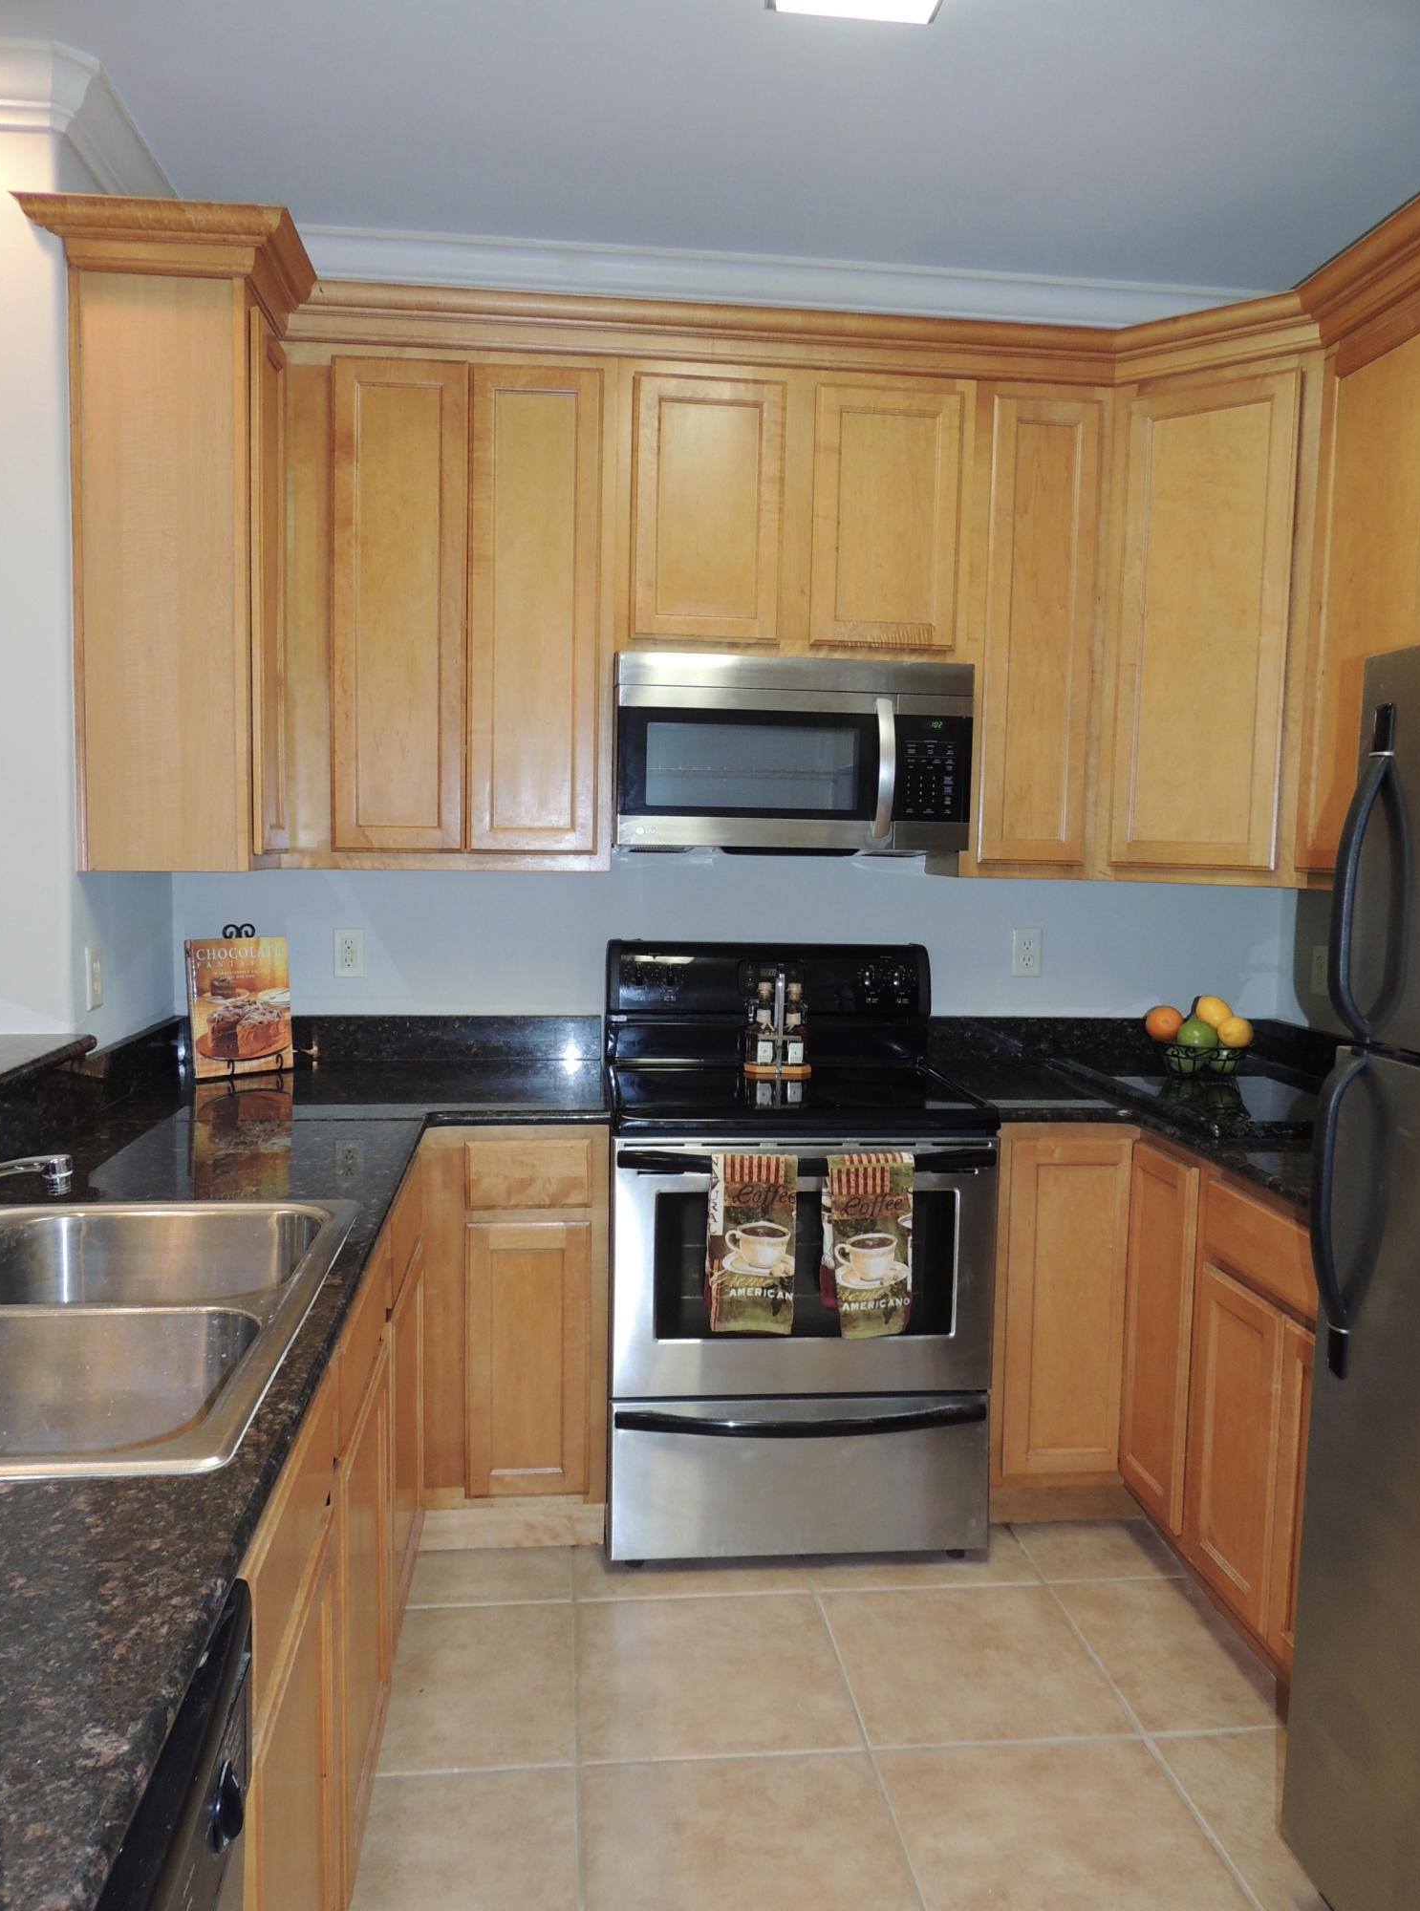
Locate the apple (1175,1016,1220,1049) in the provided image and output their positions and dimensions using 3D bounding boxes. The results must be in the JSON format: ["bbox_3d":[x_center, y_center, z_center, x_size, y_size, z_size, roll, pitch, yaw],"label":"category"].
[{"bbox_3d":[1.064,0.175,2.896,0.088,0.085,0.088,0,4,-6],"label":"apple"}]

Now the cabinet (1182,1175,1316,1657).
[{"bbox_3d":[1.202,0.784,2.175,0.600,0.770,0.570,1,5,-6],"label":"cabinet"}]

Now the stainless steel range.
[{"bbox_3d":[0.161,0.588,2.888,0.760,1.190,0.690,1,5,-6],"label":"stainless steel range"}]

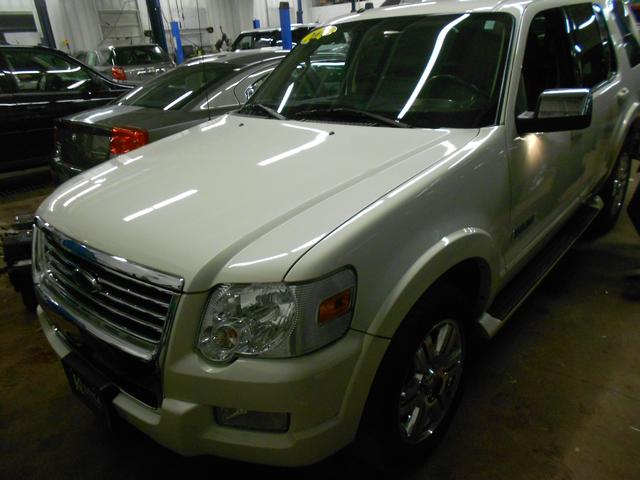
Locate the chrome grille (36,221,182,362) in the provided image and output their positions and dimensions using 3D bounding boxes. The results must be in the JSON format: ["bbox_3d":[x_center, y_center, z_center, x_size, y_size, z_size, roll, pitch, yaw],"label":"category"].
[{"bbox_3d":[-0.764,0.136,1.567,0.970,0.310,0.160,15,29,38],"label":"chrome grille"}]

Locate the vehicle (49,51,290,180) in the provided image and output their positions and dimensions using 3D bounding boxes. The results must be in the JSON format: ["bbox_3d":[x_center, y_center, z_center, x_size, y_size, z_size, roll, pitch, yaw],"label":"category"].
[{"bbox_3d":[-0.790,-1.603,6.115,1.840,1.470,4.850,15,29,38],"label":"vehicle"}]

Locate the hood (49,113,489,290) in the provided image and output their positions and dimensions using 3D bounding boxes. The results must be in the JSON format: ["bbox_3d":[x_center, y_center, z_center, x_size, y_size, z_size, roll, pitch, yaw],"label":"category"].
[{"bbox_3d":[-0.341,-0.280,1.950,1.500,0.250,1.300,15,33,38],"label":"hood"}]

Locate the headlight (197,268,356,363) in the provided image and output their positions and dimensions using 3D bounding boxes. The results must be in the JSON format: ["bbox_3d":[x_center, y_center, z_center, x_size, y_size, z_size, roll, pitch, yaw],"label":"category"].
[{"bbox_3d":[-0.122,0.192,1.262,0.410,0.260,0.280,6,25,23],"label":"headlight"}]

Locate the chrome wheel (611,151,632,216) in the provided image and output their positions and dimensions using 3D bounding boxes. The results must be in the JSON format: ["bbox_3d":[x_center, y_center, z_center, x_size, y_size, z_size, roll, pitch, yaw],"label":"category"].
[{"bbox_3d":[2.273,-0.433,3.779,0.190,0.480,0.480,15,29,38],"label":"chrome wheel"}]

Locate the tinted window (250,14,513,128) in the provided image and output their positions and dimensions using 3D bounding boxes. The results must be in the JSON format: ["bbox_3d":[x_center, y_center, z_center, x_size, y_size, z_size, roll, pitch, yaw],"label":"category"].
[{"bbox_3d":[0.251,-0.861,2.486,1.530,0.160,0.880,15,65,38],"label":"tinted window"}]

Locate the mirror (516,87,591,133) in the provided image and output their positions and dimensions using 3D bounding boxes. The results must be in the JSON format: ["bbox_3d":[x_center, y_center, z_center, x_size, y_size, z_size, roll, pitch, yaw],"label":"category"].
[{"bbox_3d":[0.959,-0.524,1.963,0.280,0.190,0.160,15,29,38],"label":"mirror"}]

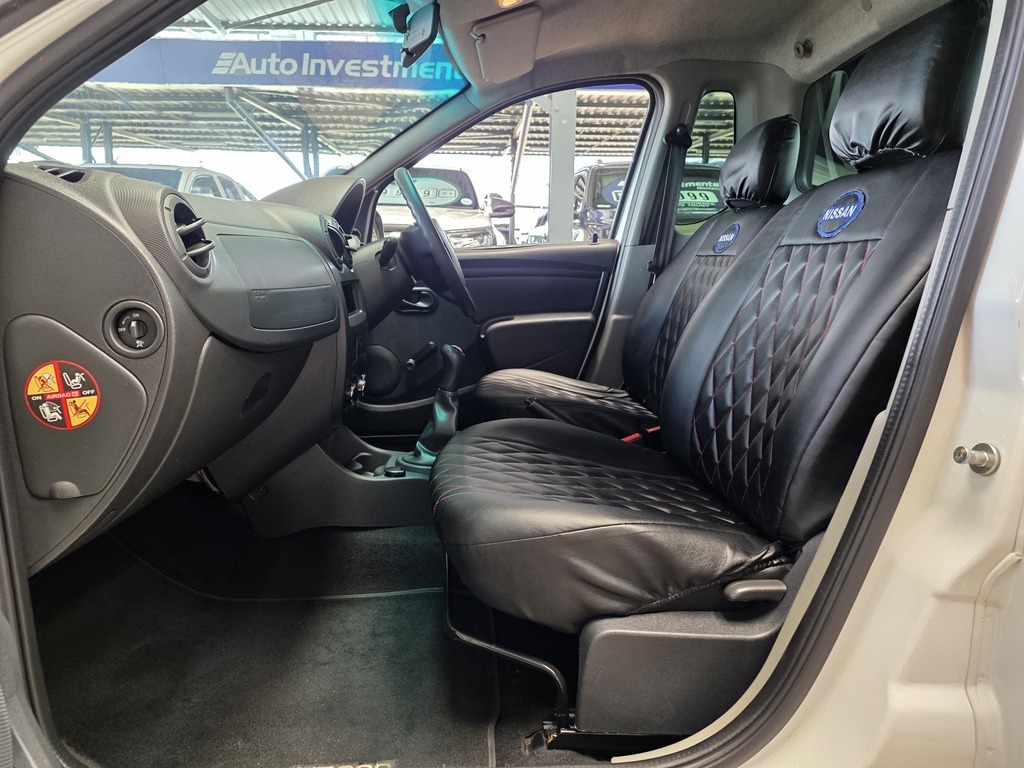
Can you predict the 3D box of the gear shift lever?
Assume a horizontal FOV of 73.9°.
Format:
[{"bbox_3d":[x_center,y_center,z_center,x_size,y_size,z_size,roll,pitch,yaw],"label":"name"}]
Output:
[{"bbox_3d":[-0.165,0.041,1.411,0.150,0.250,0.115,0,8,-1],"label":"gear shift lever"}]

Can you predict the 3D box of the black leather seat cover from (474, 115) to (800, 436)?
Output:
[{"bbox_3d":[0.290,-0.149,1.726,0.790,1.020,0.510,0,8,-1],"label":"black leather seat cover"}]

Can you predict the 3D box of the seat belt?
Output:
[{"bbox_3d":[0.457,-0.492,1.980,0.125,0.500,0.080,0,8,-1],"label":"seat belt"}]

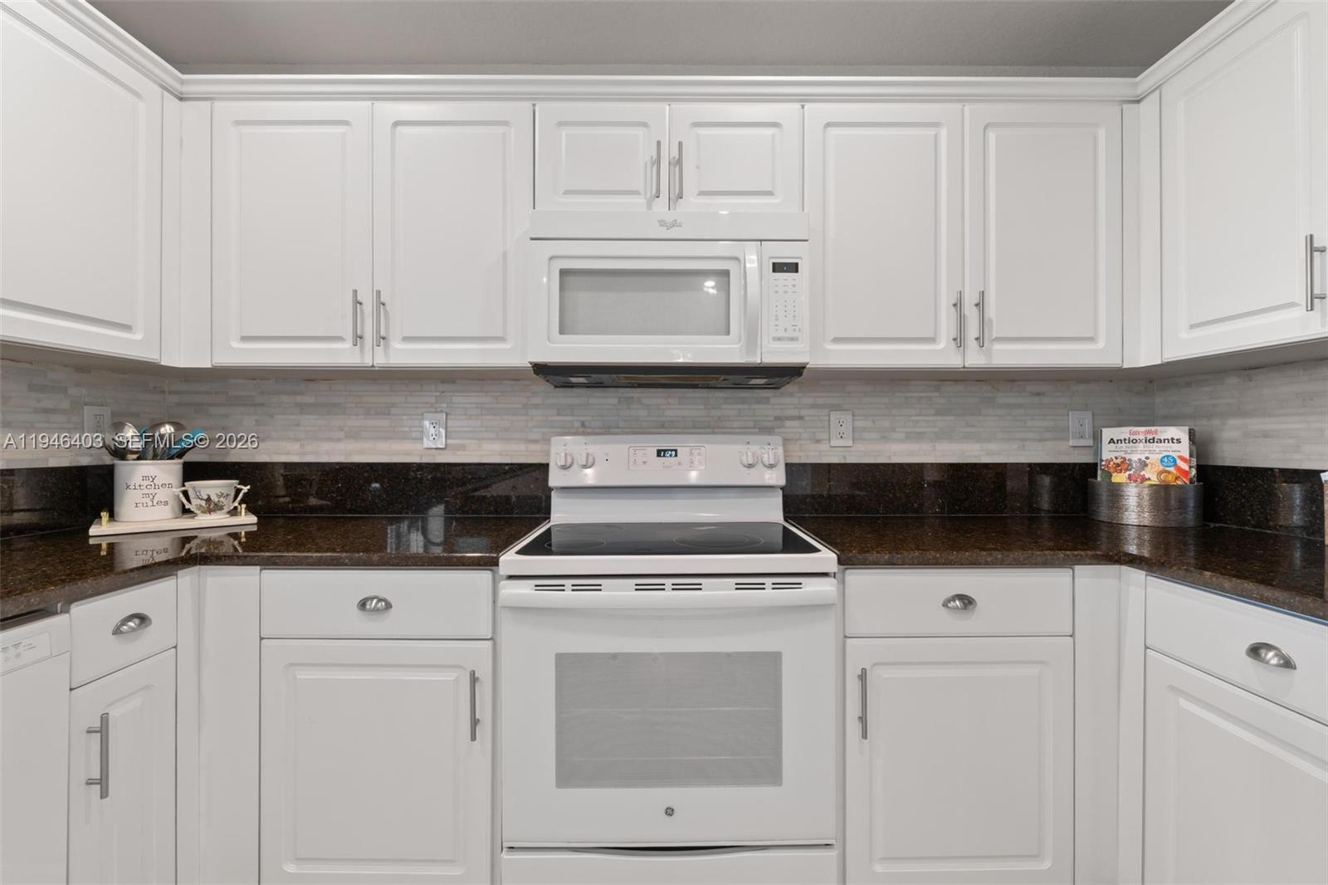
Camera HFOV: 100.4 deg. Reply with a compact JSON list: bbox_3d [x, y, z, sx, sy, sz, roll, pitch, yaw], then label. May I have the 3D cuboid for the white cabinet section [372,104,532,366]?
[{"bbox_3d":[-0.594,-0.583,1.720,0.454,0.745,0.330,0,0,0],"label":"white cabinet section"}]

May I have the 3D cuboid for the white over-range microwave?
[{"bbox_3d":[0.014,-0.405,1.690,0.760,0.430,0.400,0,0,0],"label":"white over-range microwave"}]

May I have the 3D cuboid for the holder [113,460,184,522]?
[{"bbox_3d":[-1.575,0.146,1.695,0.155,0.172,0.155,0,0,-42],"label":"holder"}]

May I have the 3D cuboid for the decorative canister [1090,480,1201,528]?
[{"bbox_3d":[1.500,0.187,1.735,0.265,0.125,0.260,0,0,41],"label":"decorative canister"}]

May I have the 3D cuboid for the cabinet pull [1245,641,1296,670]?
[{"bbox_3d":[1.040,0.365,0.960,0.025,0.030,0.082,0,0,0],"label":"cabinet pull"}]

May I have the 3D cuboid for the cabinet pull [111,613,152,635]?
[{"bbox_3d":[-1.059,0.363,1.115,0.025,0.030,0.083,0,0,0],"label":"cabinet pull"}]

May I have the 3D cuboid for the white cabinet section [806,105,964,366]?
[{"bbox_3d":[0.622,-0.584,1.730,0.454,0.745,0.330,0,0,0],"label":"white cabinet section"}]

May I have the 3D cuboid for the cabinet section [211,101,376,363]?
[{"bbox_3d":[-1.045,-0.583,1.717,0.451,0.744,0.330,0,0,0],"label":"cabinet section"}]

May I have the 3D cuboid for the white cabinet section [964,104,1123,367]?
[{"bbox_3d":[1.075,-0.585,1.733,0.449,0.747,0.330,0,0,0],"label":"white cabinet section"}]

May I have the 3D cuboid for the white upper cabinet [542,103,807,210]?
[{"bbox_3d":[0.013,-0.806,1.722,0.760,0.315,0.340,0,0,0],"label":"white upper cabinet"}]

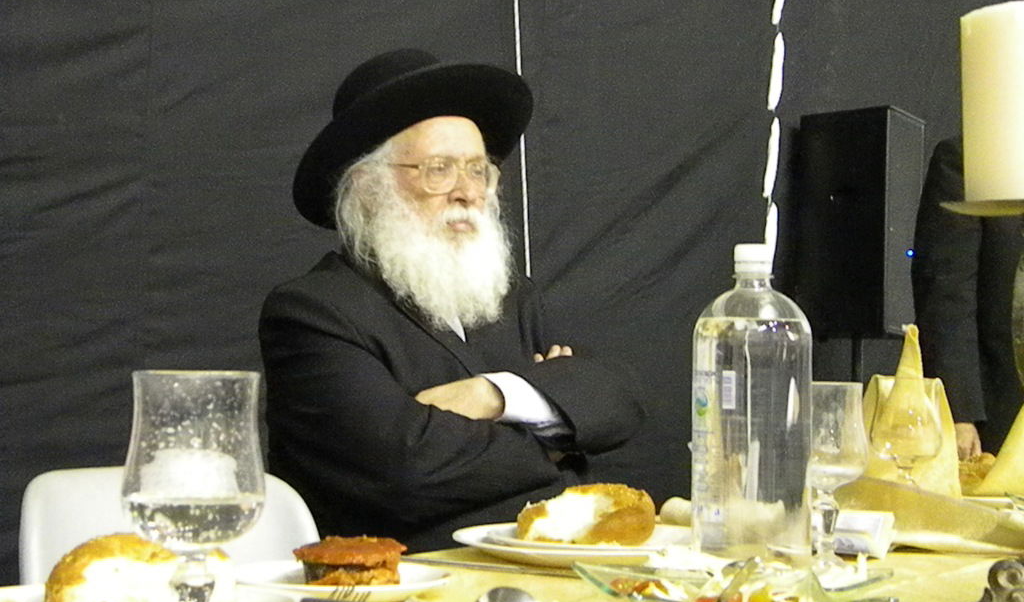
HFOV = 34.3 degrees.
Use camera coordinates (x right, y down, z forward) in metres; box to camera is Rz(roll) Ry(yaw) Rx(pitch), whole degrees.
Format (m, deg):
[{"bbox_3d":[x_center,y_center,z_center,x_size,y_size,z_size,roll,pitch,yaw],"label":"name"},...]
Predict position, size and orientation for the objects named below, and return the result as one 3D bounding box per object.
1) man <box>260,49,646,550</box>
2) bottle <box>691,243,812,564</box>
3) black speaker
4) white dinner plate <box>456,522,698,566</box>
[{"bbox_3d":[-0.065,0.327,2.166,0.580,1.350,0.720,3,-3,-35],"label":"man"},{"bbox_3d":[0.196,0.091,1.350,0.097,0.275,0.097,0,-3,20],"label":"bottle"},{"bbox_3d":[0.976,-0.202,4.654,0.290,0.619,0.335,-1,-3,33],"label":"black speaker"},{"bbox_3d":[0.074,0.221,1.475,0.253,0.025,0.253,1,-3,0],"label":"white dinner plate"}]

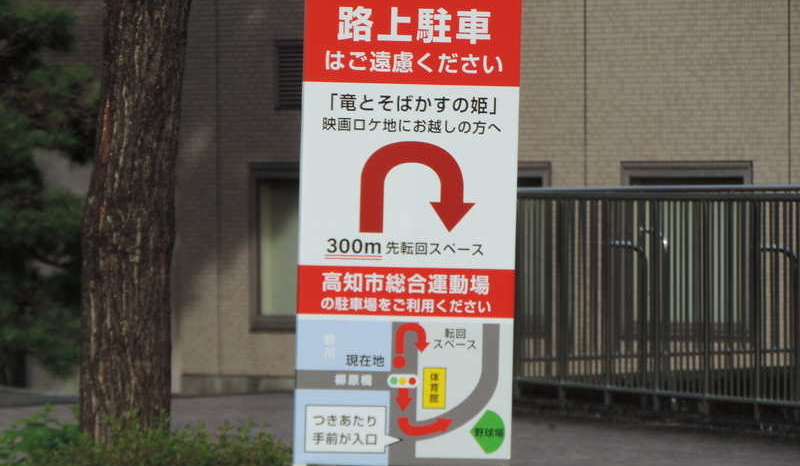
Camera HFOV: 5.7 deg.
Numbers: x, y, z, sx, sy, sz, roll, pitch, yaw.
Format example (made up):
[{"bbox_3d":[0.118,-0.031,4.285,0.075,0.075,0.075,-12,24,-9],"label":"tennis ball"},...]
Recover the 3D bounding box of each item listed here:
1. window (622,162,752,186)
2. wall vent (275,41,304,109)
[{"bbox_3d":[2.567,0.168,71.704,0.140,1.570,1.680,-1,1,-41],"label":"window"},{"bbox_3d":[-0.870,-1.485,75.577,0.100,0.650,0.860,-1,1,-41],"label":"wall vent"}]

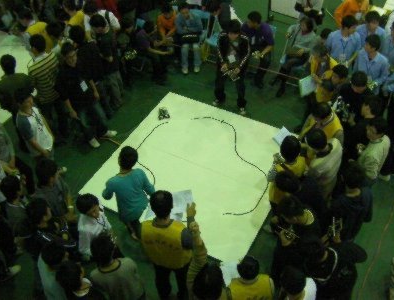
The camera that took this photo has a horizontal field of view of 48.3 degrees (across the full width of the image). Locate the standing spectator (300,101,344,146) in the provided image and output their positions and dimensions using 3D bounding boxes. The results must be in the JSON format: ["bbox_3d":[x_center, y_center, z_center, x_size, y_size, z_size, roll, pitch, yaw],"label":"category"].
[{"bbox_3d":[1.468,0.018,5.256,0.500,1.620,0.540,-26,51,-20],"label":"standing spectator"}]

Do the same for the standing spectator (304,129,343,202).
[{"bbox_3d":[1.311,0.453,4.813,0.480,1.680,0.540,30,55,27],"label":"standing spectator"}]

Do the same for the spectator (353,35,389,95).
[{"bbox_3d":[2.244,-0.835,5.979,0.520,1.680,0.430,10,48,12],"label":"spectator"}]

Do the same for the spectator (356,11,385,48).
[{"bbox_3d":[2.387,-1.264,6.433,0.500,1.650,0.400,10,49,12],"label":"spectator"}]

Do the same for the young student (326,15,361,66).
[{"bbox_3d":[2.021,-1.163,6.300,0.520,1.680,0.420,3,47,6],"label":"young student"}]

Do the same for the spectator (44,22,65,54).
[{"bbox_3d":[-1.874,-1.122,6.474,0.420,1.660,0.520,26,53,24],"label":"spectator"}]

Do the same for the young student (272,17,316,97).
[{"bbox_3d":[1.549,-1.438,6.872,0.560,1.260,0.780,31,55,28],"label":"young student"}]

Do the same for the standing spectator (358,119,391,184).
[{"bbox_3d":[1.948,0.271,5.088,0.500,1.630,0.520,-10,48,-6],"label":"standing spectator"}]

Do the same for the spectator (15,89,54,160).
[{"bbox_3d":[-1.920,-0.138,5.635,0.420,1.650,0.500,8,49,10],"label":"spectator"}]

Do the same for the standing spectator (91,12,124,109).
[{"bbox_3d":[-1.329,-1.288,6.609,0.520,1.650,0.450,-26,51,-20],"label":"standing spectator"}]

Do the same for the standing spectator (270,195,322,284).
[{"bbox_3d":[0.939,0.991,4.498,0.500,1.620,0.520,-15,49,-10],"label":"standing spectator"}]

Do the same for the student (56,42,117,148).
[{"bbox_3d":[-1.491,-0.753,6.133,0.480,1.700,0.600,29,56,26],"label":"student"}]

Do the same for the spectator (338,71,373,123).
[{"bbox_3d":[1.840,-0.297,5.507,0.450,1.660,0.520,-35,55,-27],"label":"spectator"}]

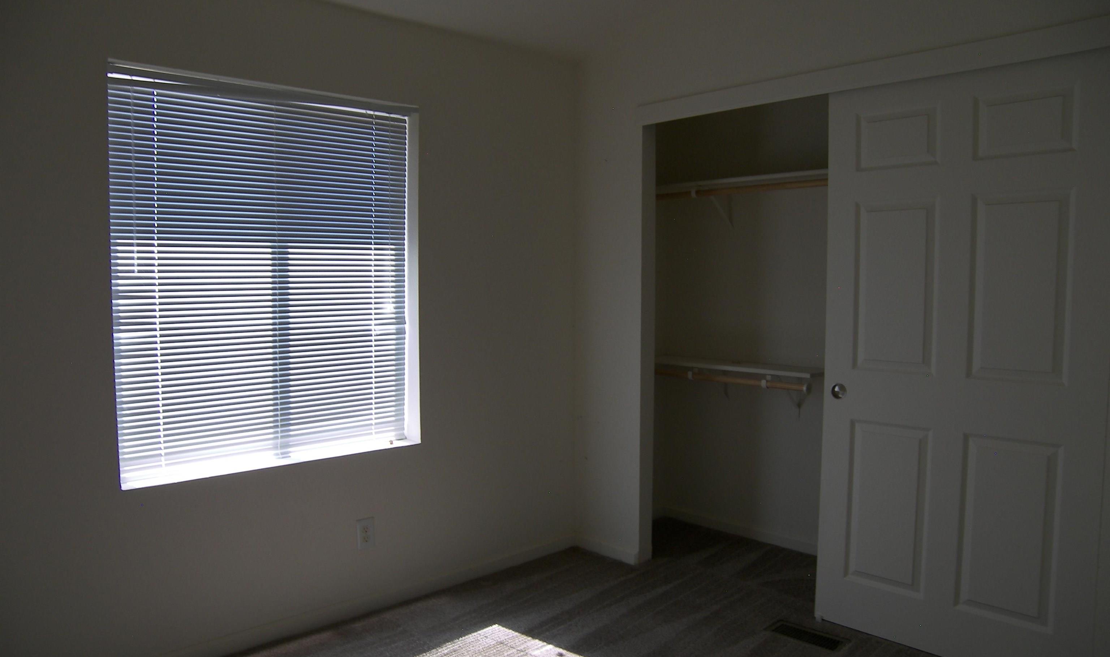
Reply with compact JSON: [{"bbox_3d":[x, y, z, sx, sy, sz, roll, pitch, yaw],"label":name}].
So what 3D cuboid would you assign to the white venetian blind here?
[{"bbox_3d":[-0.975,-0.181,2.771,1.107,1.338,0.100,-3,5,-44],"label":"white venetian blind"}]

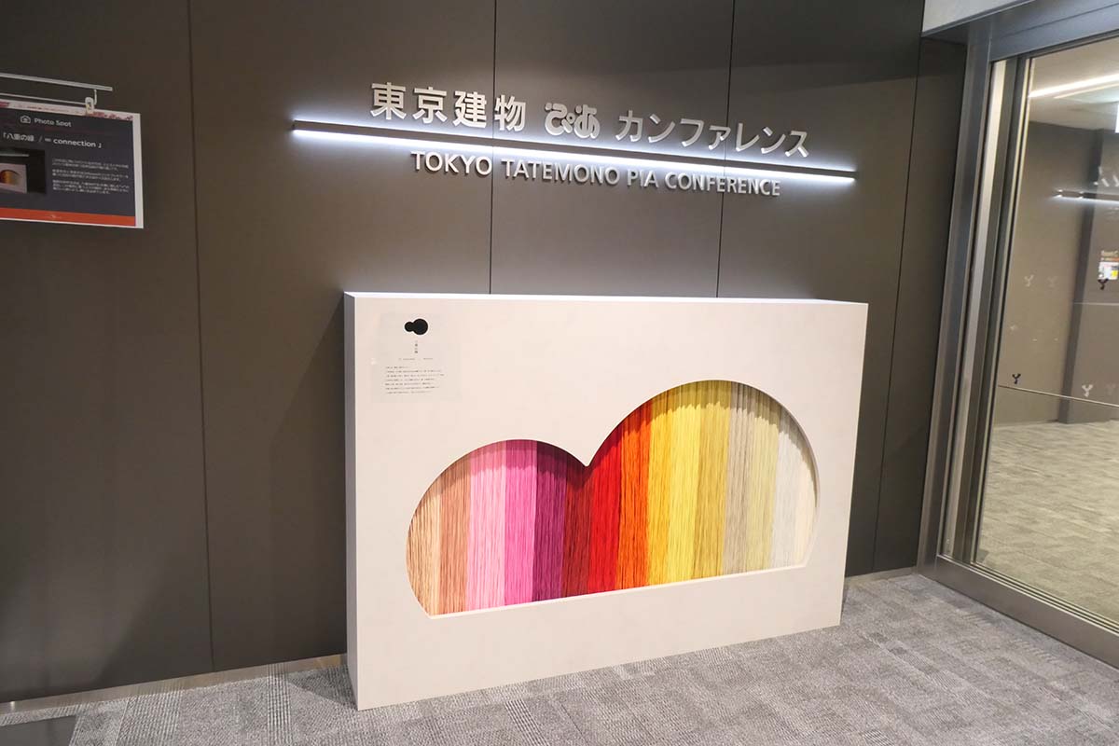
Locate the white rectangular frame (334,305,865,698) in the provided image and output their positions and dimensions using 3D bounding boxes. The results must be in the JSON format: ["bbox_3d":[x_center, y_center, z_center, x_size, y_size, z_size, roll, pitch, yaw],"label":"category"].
[{"bbox_3d":[0.217,0.377,2.691,1.870,1.283,0.284,-1,9,-21],"label":"white rectangular frame"}]

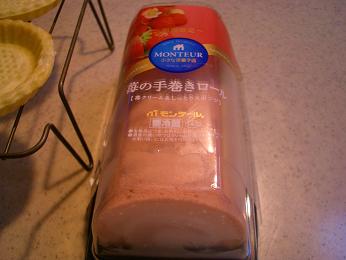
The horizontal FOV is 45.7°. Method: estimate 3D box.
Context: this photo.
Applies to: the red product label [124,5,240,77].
[{"bbox_3d":[0.008,-0.056,0.274,0.083,0.028,0.072,2,49,2],"label":"red product label"}]

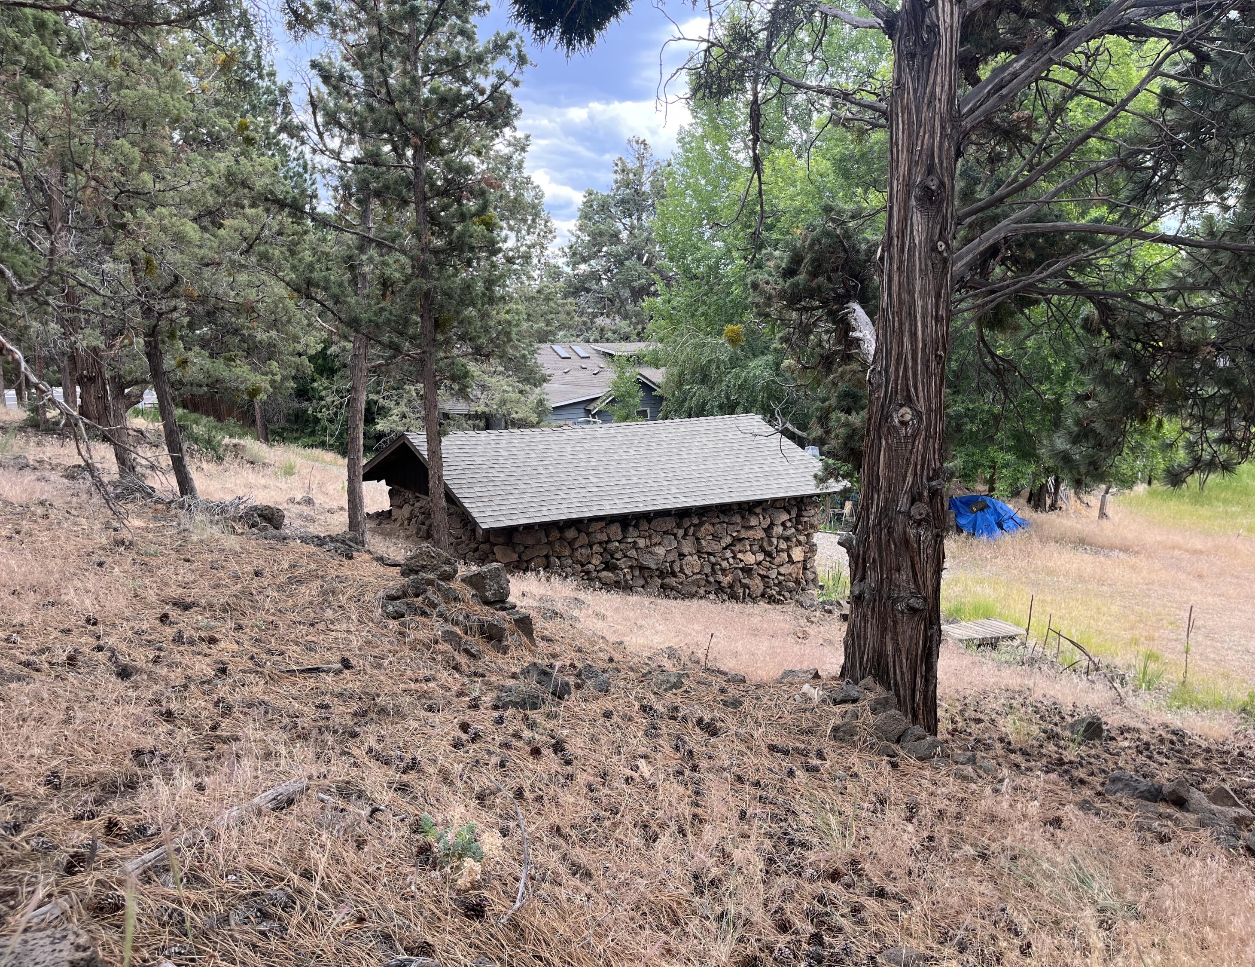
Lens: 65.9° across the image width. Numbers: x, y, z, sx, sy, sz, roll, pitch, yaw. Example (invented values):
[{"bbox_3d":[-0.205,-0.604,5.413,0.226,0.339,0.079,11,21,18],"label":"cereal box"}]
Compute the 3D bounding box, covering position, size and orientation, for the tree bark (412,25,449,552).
[{"bbox_3d":[-2.477,-2.221,12.089,0.250,6.372,0.240,-3,9,-11],"label":"tree bark"}]

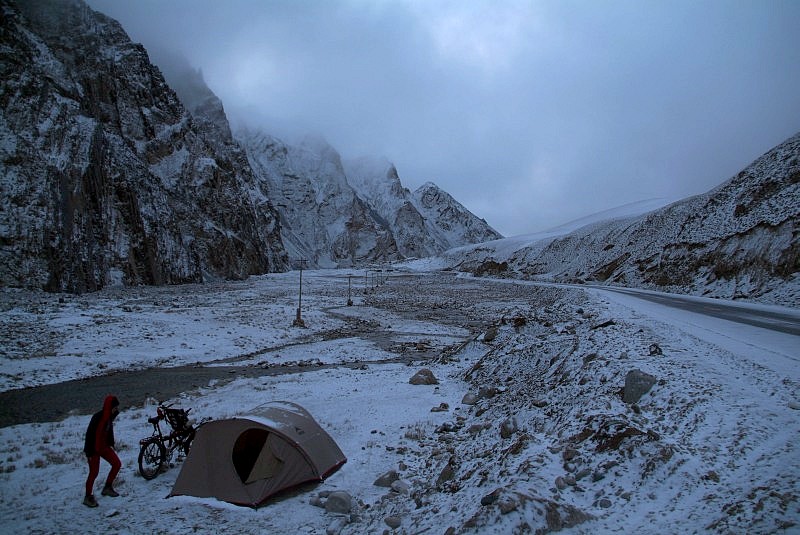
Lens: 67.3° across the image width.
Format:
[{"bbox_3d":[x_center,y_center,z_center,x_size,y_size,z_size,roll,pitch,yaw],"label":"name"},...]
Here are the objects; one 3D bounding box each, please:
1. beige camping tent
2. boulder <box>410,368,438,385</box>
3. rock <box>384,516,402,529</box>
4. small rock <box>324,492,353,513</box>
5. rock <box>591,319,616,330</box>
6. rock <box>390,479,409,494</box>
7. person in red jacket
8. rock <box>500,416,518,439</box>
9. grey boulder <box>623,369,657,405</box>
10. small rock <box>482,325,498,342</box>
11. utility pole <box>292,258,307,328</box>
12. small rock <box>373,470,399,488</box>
[{"bbox_3d":[-2.510,3.085,10.340,2.500,1.060,2.400,0,-1,17],"label":"beige camping tent"},{"bbox_3d":[0.771,3.519,19.300,0.920,0.480,0.750,0,-1,0],"label":"boulder"},{"bbox_3d":[-0.096,3.482,8.200,0.230,0.140,0.200,0,-1,0],"label":"rock"},{"bbox_3d":[-0.904,3.487,8.900,0.380,0.280,0.340,0,-1,0],"label":"small rock"},{"bbox_3d":[6.947,1.963,20.500,0.820,0.340,0.550,0,-1,0],"label":"rock"},{"bbox_3d":[-0.003,3.527,9.650,0.280,0.200,0.250,0,-1,0],"label":"rock"},{"bbox_3d":[-4.665,2.849,9.400,0.580,1.660,0.520,0,-1,-22],"label":"person in red jacket"},{"bbox_3d":[2.020,2.963,11.100,0.310,0.330,0.300,0,-1,0],"label":"rock"},{"bbox_3d":[3.797,1.883,9.500,0.490,0.500,0.430,0,-1,0],"label":"grey boulder"},{"bbox_3d":[3.561,2.622,23.500,0.560,0.560,0.500,0,-1,0],"label":"small rock"},{"bbox_3d":[-7.827,1.957,47.000,1.050,5.300,0.800,0,-1,0],"label":"utility pole"},{"bbox_3d":[-0.235,3.562,10.100,0.420,0.220,0.330,0,-1,0],"label":"small rock"}]

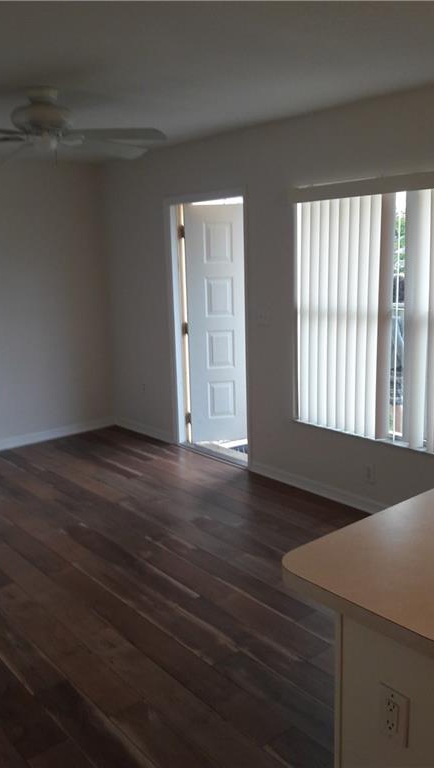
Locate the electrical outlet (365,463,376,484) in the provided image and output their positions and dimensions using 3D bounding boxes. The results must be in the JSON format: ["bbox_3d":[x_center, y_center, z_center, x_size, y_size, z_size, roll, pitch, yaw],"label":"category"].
[{"bbox_3d":[0.959,0.562,3.890,0.010,0.116,0.072,-11,15,-39],"label":"electrical outlet"}]

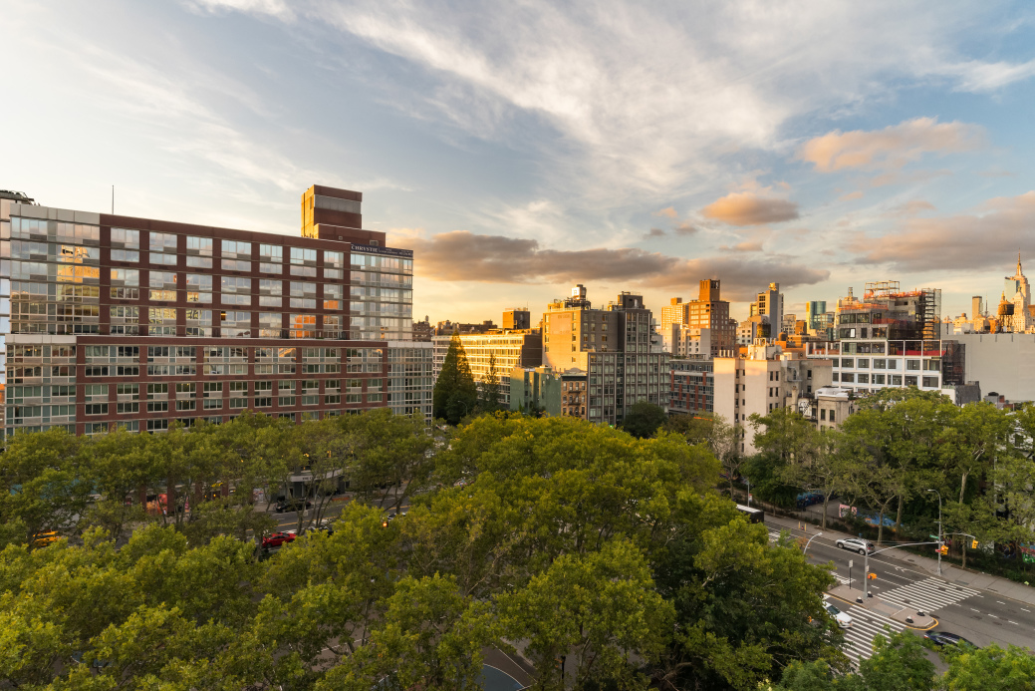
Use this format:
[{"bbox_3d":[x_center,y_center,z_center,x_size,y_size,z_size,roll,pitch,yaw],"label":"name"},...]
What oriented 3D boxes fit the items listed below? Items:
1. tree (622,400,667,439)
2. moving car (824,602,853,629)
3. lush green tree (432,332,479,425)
[{"bbox_3d":[30.725,20.603,131.890,11.000,14.200,11.000,1,0,-33],"label":"tree"},{"bbox_3d":[31.850,27.388,56.279,1.830,1.460,4.700,1,0,-18],"label":"moving car"},{"bbox_3d":[-21.830,11.731,191.941,14.500,33.000,14.500,1,0,-4],"label":"lush green tree"}]

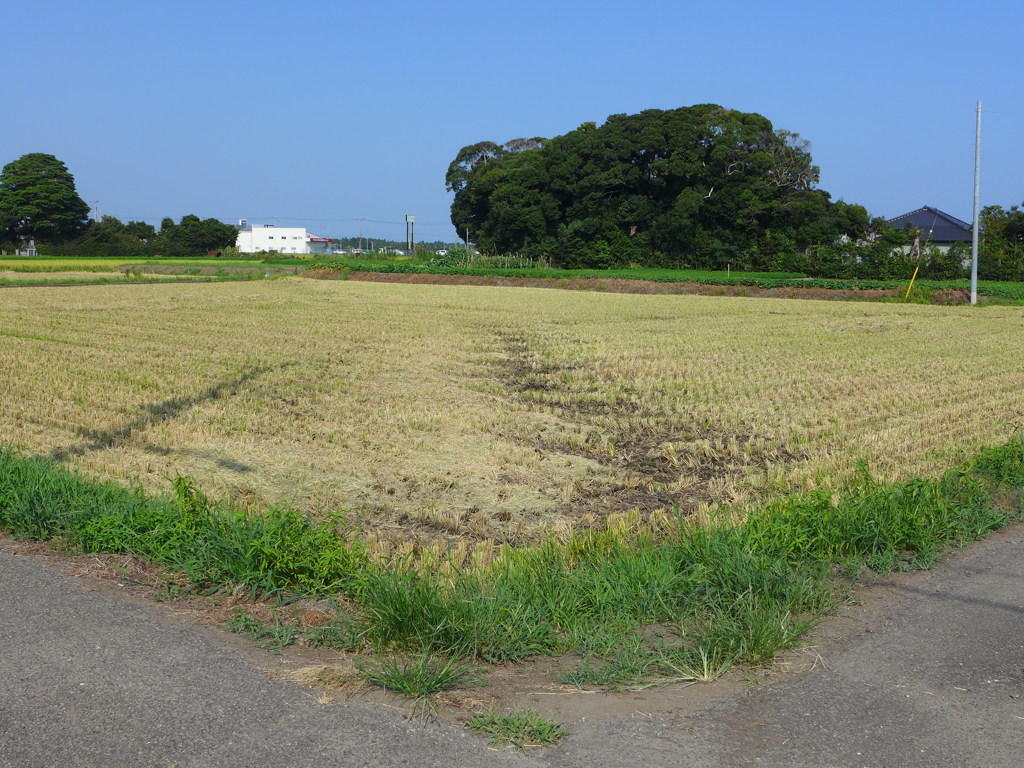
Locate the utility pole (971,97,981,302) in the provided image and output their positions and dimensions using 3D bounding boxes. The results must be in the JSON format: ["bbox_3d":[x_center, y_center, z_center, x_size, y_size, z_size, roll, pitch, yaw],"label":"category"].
[{"bbox_3d":[18.958,-7.329,43.419,0.210,8.247,0.210,0,7,0],"label":"utility pole"}]

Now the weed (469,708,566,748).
[{"bbox_3d":[0.014,1.103,3.501,0.323,0.075,0.240,0,7,0],"label":"weed"}]

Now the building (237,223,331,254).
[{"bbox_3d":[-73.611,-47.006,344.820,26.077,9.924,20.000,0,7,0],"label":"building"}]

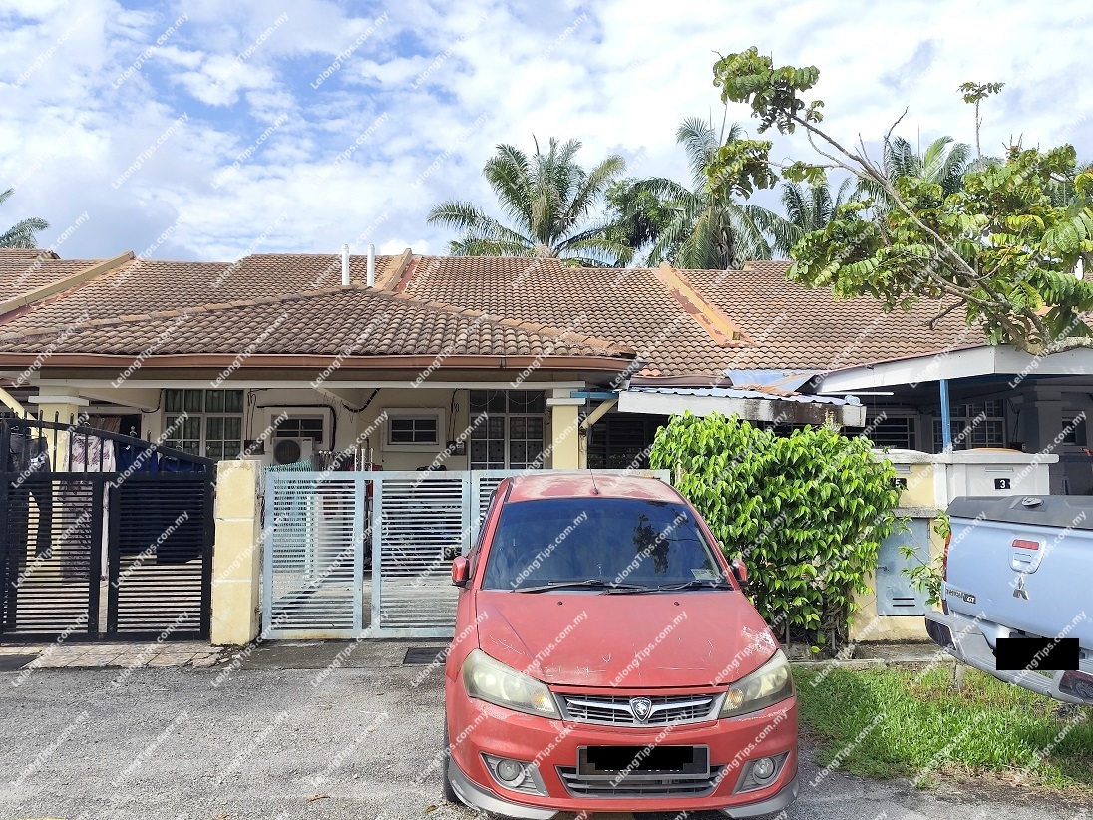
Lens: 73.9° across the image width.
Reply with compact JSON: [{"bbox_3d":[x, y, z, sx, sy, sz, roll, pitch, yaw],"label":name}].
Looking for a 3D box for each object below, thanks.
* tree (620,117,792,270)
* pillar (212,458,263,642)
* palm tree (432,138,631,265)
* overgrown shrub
[{"bbox_3d":[8.044,-5.148,34.905,8.500,18.356,8.500,0,-4,-3],"label":"tree"},{"bbox_3d":[-3.071,1.397,7.252,0.365,1.787,0.270,0,-4,-3],"label":"pillar"},{"bbox_3d":[-0.779,-4.663,34.884,9.400,17.434,9.400,0,-4,-3],"label":"palm tree"},{"bbox_3d":[2.201,1.155,7.095,2.330,2.220,1.250,0,-4,-3],"label":"overgrown shrub"}]

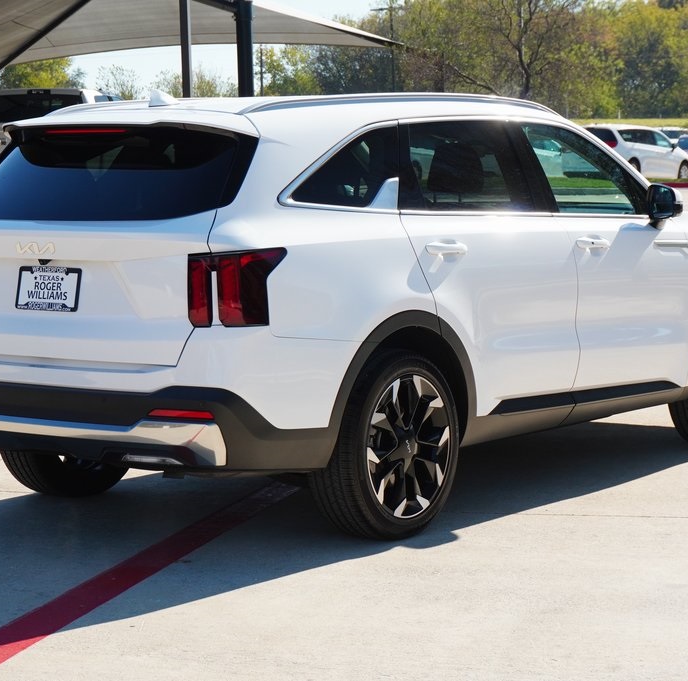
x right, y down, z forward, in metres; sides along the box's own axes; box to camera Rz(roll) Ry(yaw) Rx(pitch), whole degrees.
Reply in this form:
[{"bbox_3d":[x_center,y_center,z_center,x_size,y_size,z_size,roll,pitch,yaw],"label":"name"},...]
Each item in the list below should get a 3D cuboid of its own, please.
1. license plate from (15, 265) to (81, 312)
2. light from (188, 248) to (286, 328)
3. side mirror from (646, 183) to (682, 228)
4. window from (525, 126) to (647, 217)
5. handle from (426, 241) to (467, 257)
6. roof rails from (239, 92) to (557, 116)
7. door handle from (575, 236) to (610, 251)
[{"bbox_3d":[-1.073,-0.187,7.540,0.314,0.160,0.020,3,-4,37],"label":"license plate"},{"bbox_3d":[-0.366,-0.180,7.151,0.270,0.275,0.260,4,7,37],"label":"light"},{"bbox_3d":[1.417,-0.590,9.144,0.185,0.205,0.135,4,7,37],"label":"side mirror"},{"bbox_3d":[1.052,-0.742,9.012,0.050,0.420,0.800,-22,-8,36],"label":"window"},{"bbox_3d":[0.395,-0.351,7.942,0.052,0.053,0.250,0,5,37],"label":"handle"},{"bbox_3d":[0.279,-0.946,8.329,0.080,0.090,2.150,3,7,37],"label":"roof rails"},{"bbox_3d":[1.065,-0.410,8.836,0.052,0.053,0.250,0,5,37],"label":"door handle"}]

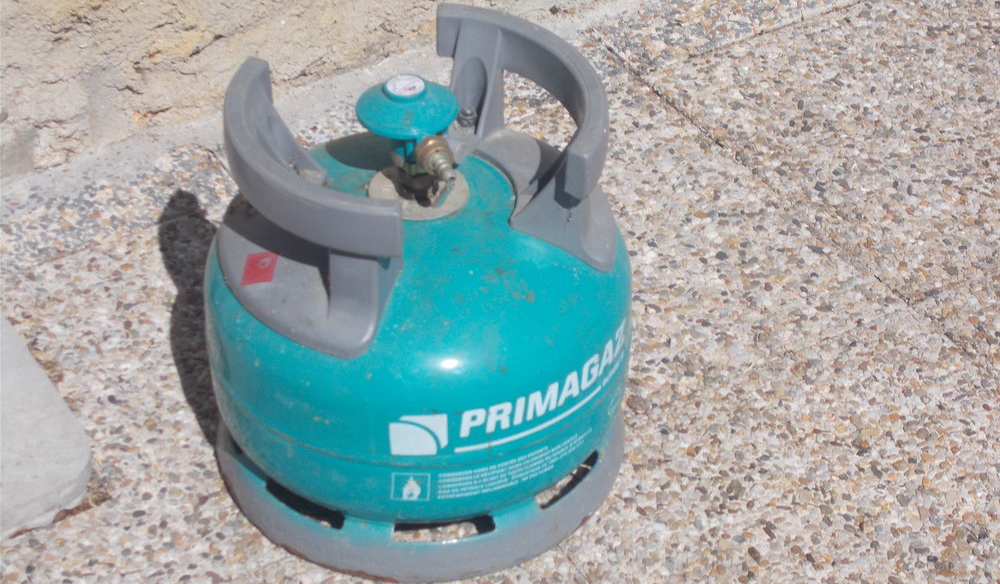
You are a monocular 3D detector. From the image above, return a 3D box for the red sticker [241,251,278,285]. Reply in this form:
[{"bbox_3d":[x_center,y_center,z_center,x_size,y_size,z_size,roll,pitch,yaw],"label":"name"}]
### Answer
[{"bbox_3d":[-0.163,-0.016,1.688,0.024,0.002,0.024,-6,56,27],"label":"red sticker"}]

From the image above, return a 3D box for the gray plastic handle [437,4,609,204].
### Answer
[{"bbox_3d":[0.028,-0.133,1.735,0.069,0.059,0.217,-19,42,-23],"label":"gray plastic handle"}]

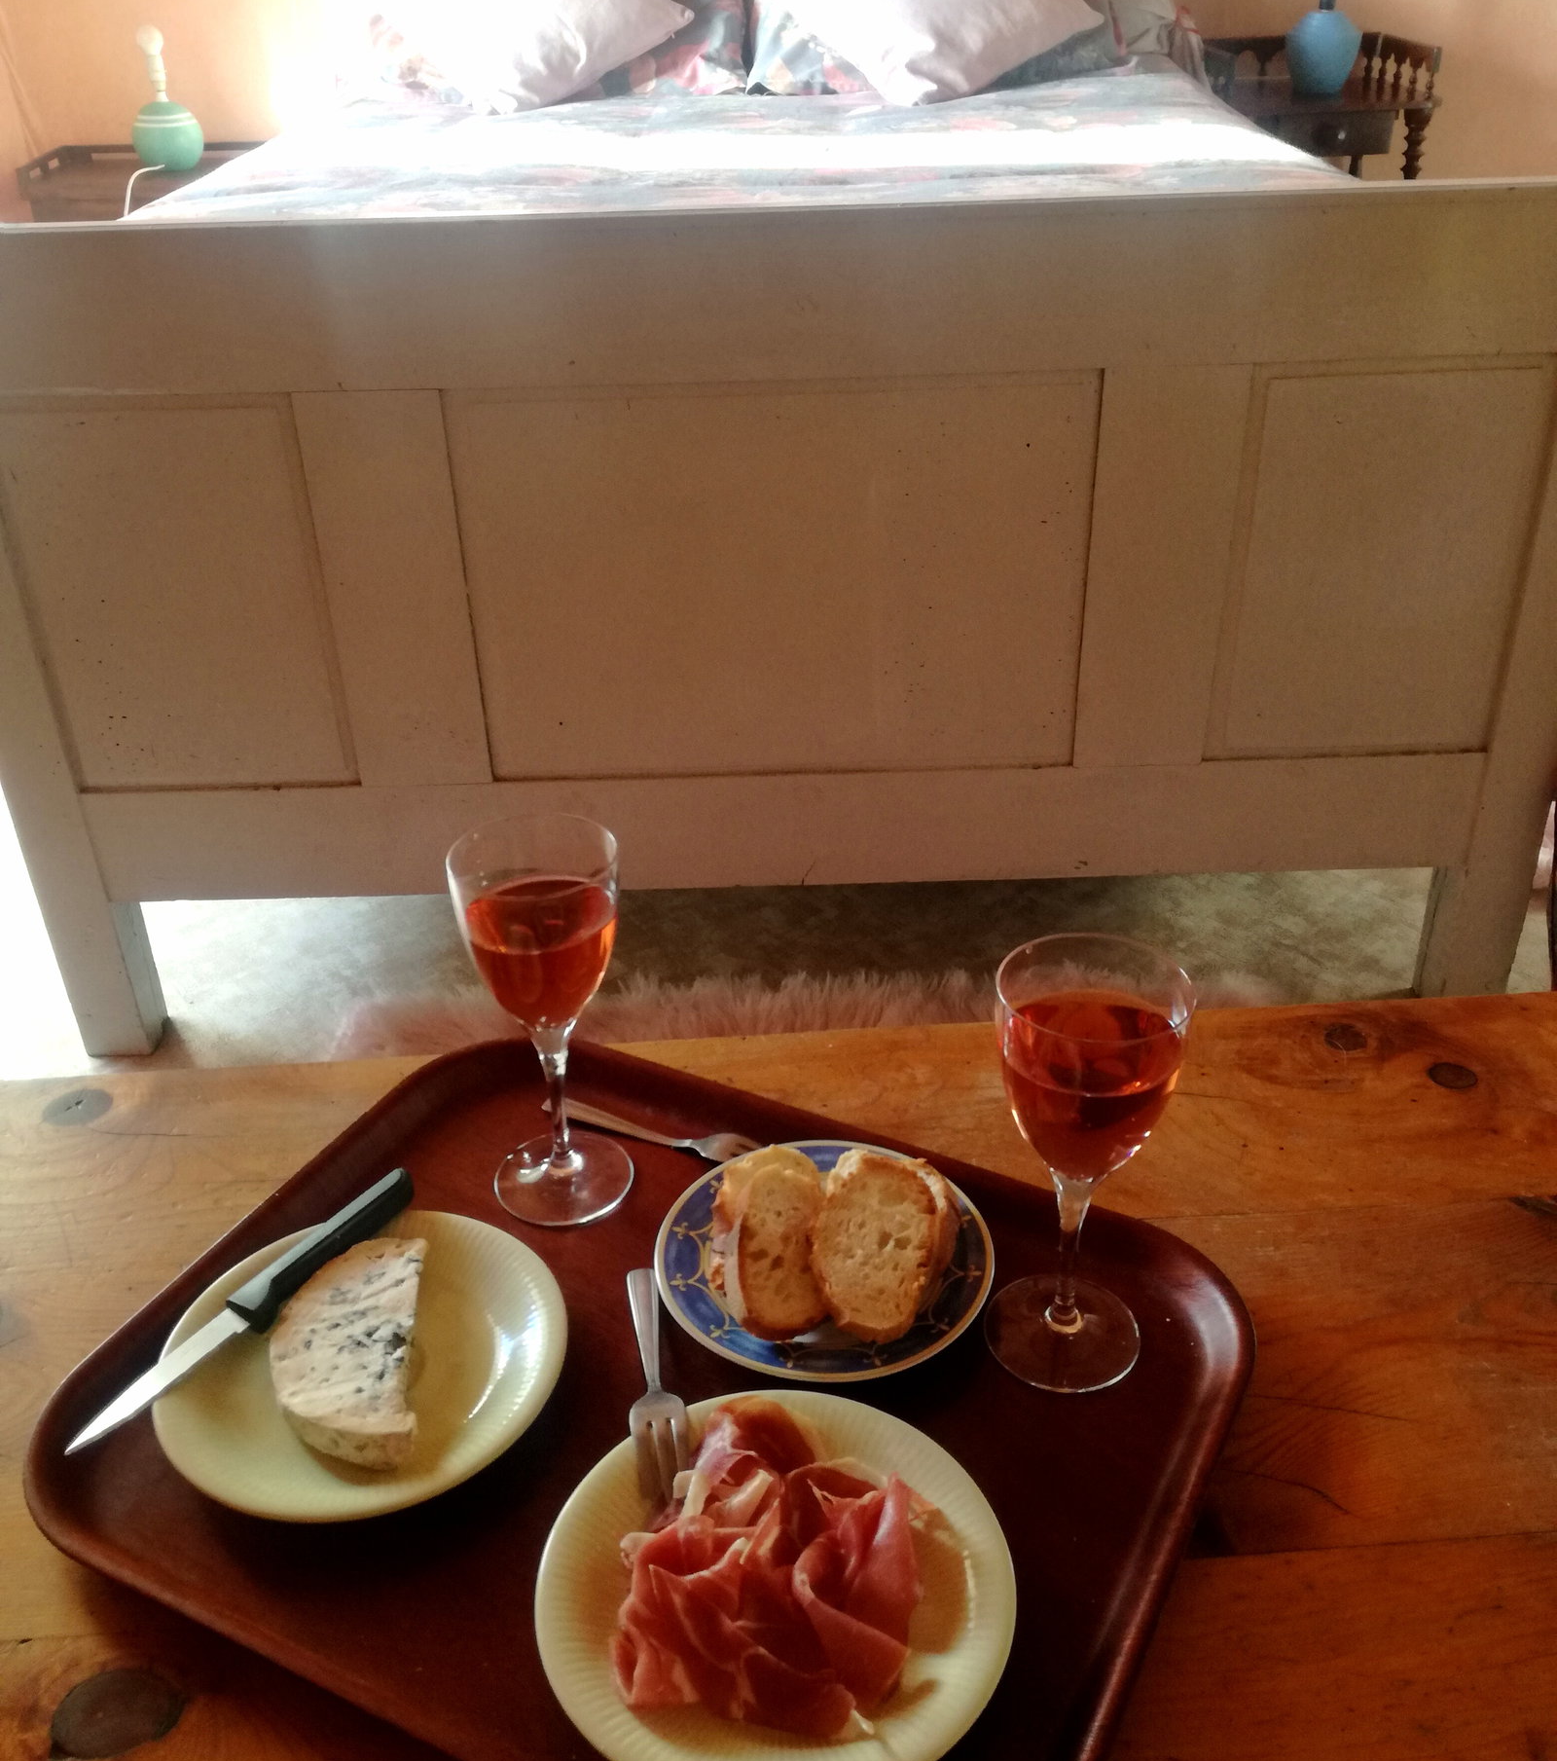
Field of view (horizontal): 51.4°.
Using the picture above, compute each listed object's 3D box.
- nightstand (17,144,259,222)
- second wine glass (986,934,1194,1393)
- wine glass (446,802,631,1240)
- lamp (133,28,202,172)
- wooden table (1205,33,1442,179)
[{"bbox_3d":[-1.143,-1.059,3.171,0.440,0.668,0.330,-1,30,1],"label":"nightstand"},{"bbox_3d":[0.127,0.123,0.688,0.079,0.189,0.079,-1,30,1],"label":"second wine glass"},{"bbox_3d":[-0.111,0.072,0.786,0.079,0.189,0.079,-1,30,1],"label":"wine glass"},{"bbox_3d":[-1.128,-1.431,2.966,0.130,0.236,0.130,-1,30,1],"label":"lamp"},{"bbox_3d":[0.967,-1.157,3.103,0.363,0.804,0.350,-1,30,1],"label":"wooden table"}]

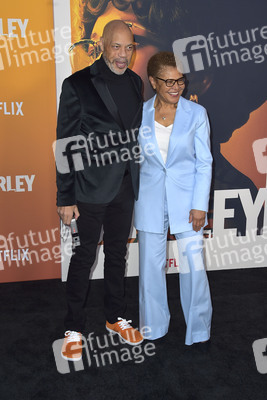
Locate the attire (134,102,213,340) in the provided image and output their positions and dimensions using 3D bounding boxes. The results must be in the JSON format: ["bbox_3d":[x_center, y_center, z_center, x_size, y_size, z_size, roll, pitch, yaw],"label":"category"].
[{"bbox_3d":[0.198,0.121,3.037,0.520,1.410,0.360,4,12,20],"label":"attire"}]

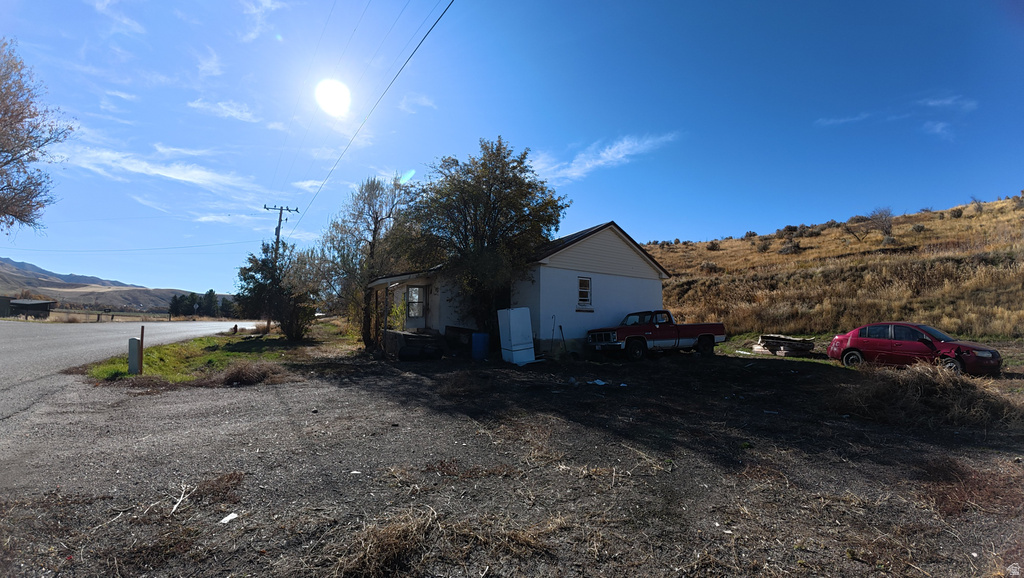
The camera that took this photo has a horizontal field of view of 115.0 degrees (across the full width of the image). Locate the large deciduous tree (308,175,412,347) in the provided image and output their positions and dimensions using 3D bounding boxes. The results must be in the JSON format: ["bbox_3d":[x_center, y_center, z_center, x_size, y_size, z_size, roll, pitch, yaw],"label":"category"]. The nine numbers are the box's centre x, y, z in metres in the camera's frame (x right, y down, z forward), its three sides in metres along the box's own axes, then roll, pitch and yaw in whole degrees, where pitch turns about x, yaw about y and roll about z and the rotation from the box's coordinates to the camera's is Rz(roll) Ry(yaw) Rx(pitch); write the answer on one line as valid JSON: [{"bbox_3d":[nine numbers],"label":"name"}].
[{"bbox_3d":[-7.188,-1.227,15.749,4.800,8.100,4.600,1,-5,0],"label":"large deciduous tree"}]

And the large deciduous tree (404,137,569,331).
[{"bbox_3d":[-0.983,-1.670,13.282,6.200,8.800,5.800,1,-5,0],"label":"large deciduous tree"}]

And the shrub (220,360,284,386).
[{"bbox_3d":[-5.919,1.841,7.318,1.300,0.530,1.100,1,-5,0],"label":"shrub"}]

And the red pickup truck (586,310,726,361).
[{"bbox_3d":[5.782,1.785,13.102,5.350,1.840,2.020,2,-5,-21],"label":"red pickup truck"}]

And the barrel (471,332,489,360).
[{"bbox_3d":[-1.119,1.925,11.028,0.590,0.900,0.590,1,-5,0],"label":"barrel"}]

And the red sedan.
[{"bbox_3d":[13.732,1.910,11.342,1.720,1.470,4.450,4,-6,-35],"label":"red sedan"}]

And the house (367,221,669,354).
[{"bbox_3d":[0.153,0.007,17.635,13.800,6.100,9.000,3,-5,-31],"label":"house"}]

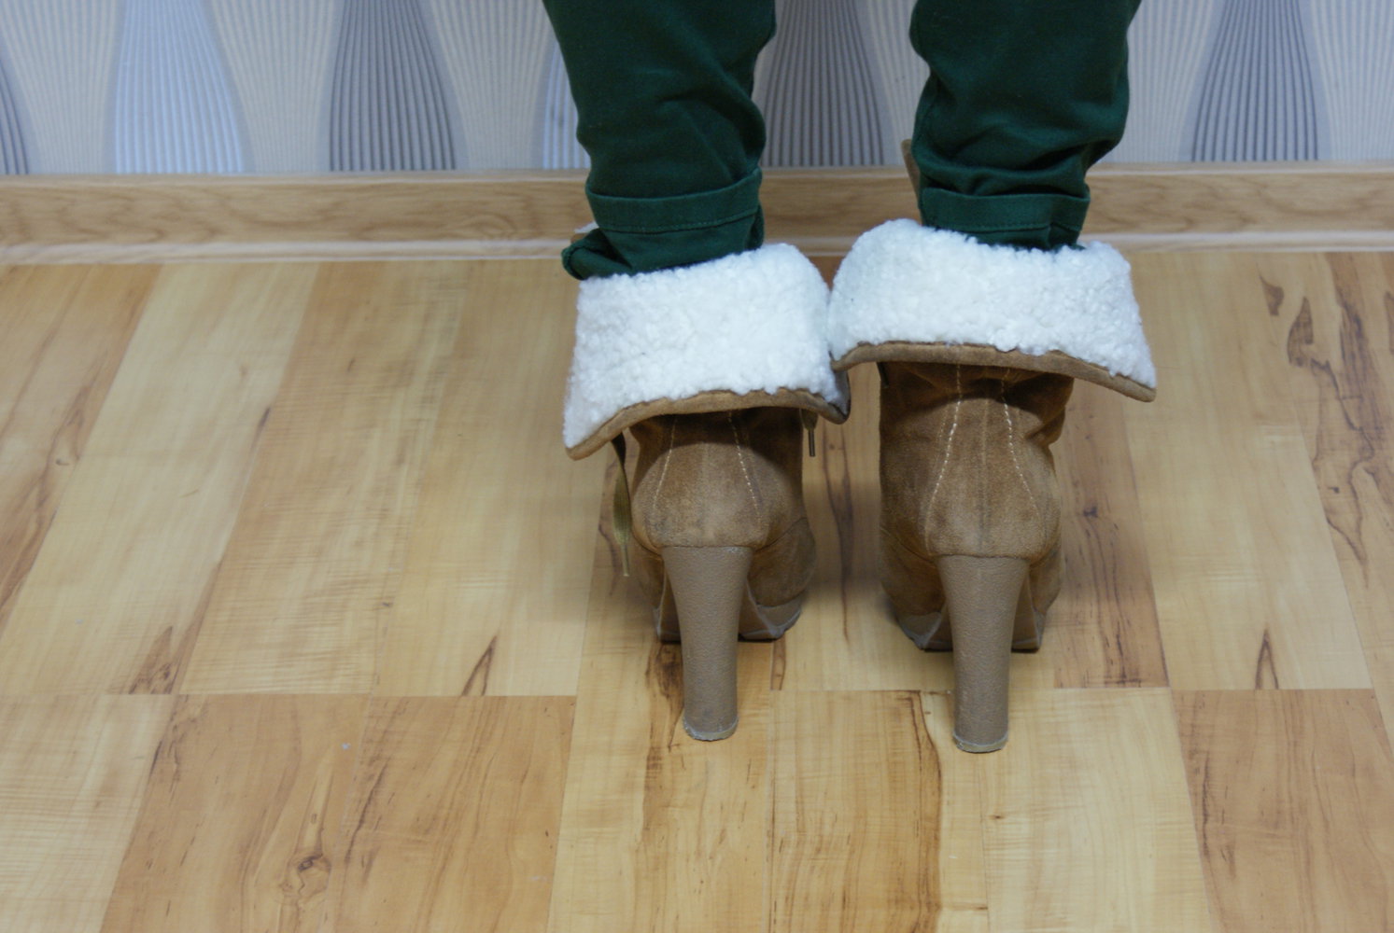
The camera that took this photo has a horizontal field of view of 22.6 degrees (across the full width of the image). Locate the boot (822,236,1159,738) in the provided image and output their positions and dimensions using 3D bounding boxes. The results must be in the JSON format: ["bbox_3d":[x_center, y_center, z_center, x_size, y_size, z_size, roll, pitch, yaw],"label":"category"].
[{"bbox_3d":[0.135,-0.021,1.655,0.148,0.252,0.244,0,27,2],"label":"boot"}]

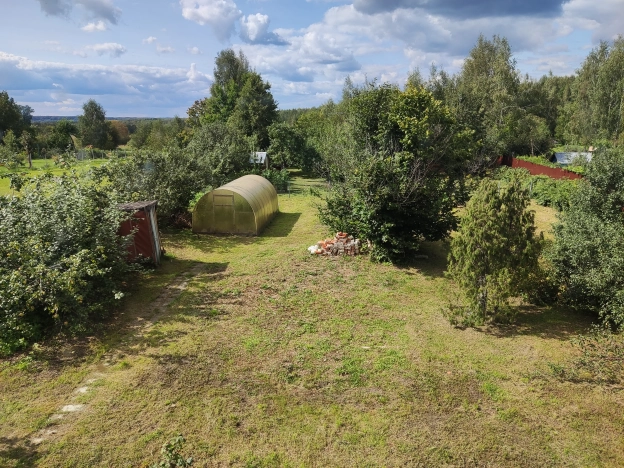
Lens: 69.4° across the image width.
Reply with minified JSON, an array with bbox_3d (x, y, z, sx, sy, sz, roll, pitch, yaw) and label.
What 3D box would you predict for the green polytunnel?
[{"bbox_3d":[-3.686,-1.721,23.164,3.000,2.100,5.900,2,14,5],"label":"green polytunnel"}]

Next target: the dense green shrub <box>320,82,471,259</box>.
[{"bbox_3d":[3.199,-2.312,17.326,5.800,6.300,5.200,2,14,6],"label":"dense green shrub"}]

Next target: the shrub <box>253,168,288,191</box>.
[{"bbox_3d":[-3.067,-4.038,33.247,2.800,1.750,2.000,1,14,0],"label":"shrub"}]

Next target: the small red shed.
[{"bbox_3d":[-6.199,-0.081,16.272,1.300,2.200,1.250,-1,14,-7],"label":"small red shed"}]

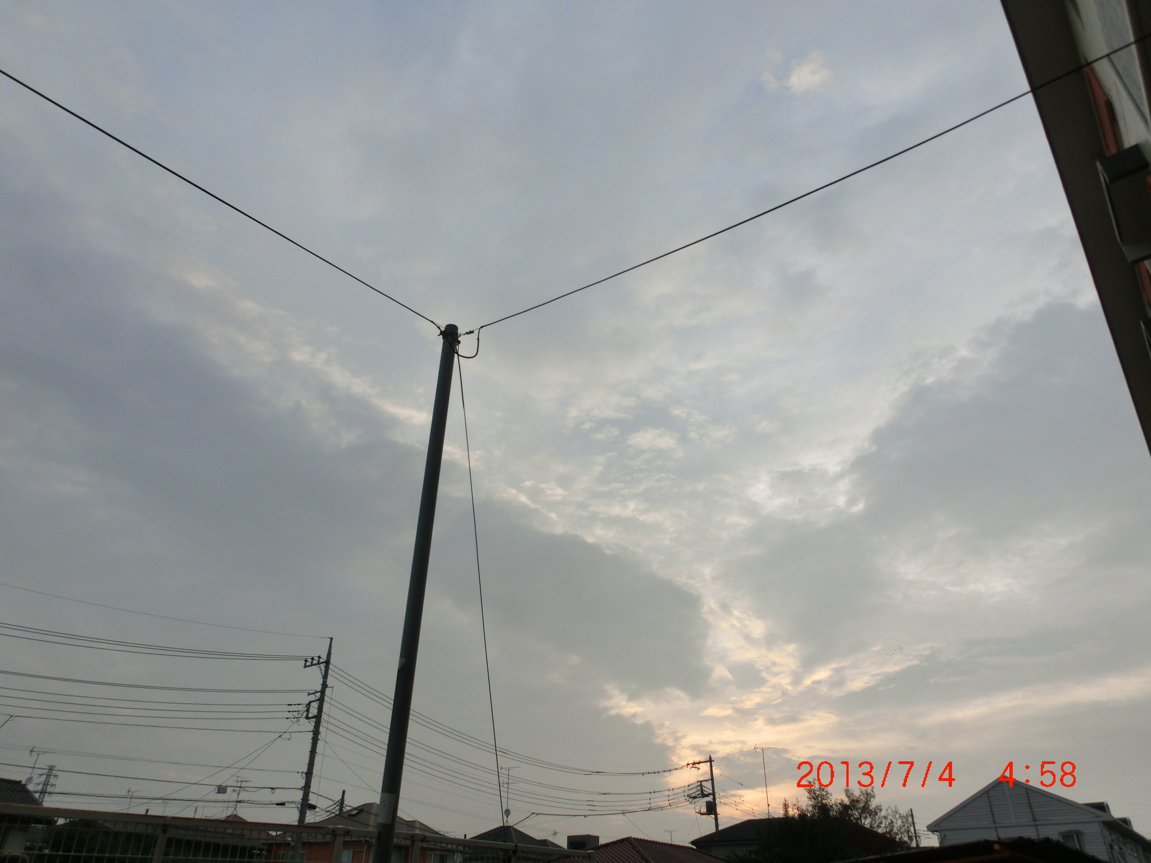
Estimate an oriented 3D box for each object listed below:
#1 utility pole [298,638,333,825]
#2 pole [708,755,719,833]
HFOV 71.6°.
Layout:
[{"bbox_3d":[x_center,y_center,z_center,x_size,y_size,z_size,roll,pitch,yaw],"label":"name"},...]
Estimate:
[{"bbox_3d":[-11.047,15.146,32.355,0.360,13.820,0.360,10,-35,-15],"label":"utility pole"},{"bbox_3d":[9.825,29.346,54.006,0.360,14.020,0.360,-5,-34,7],"label":"pole"}]

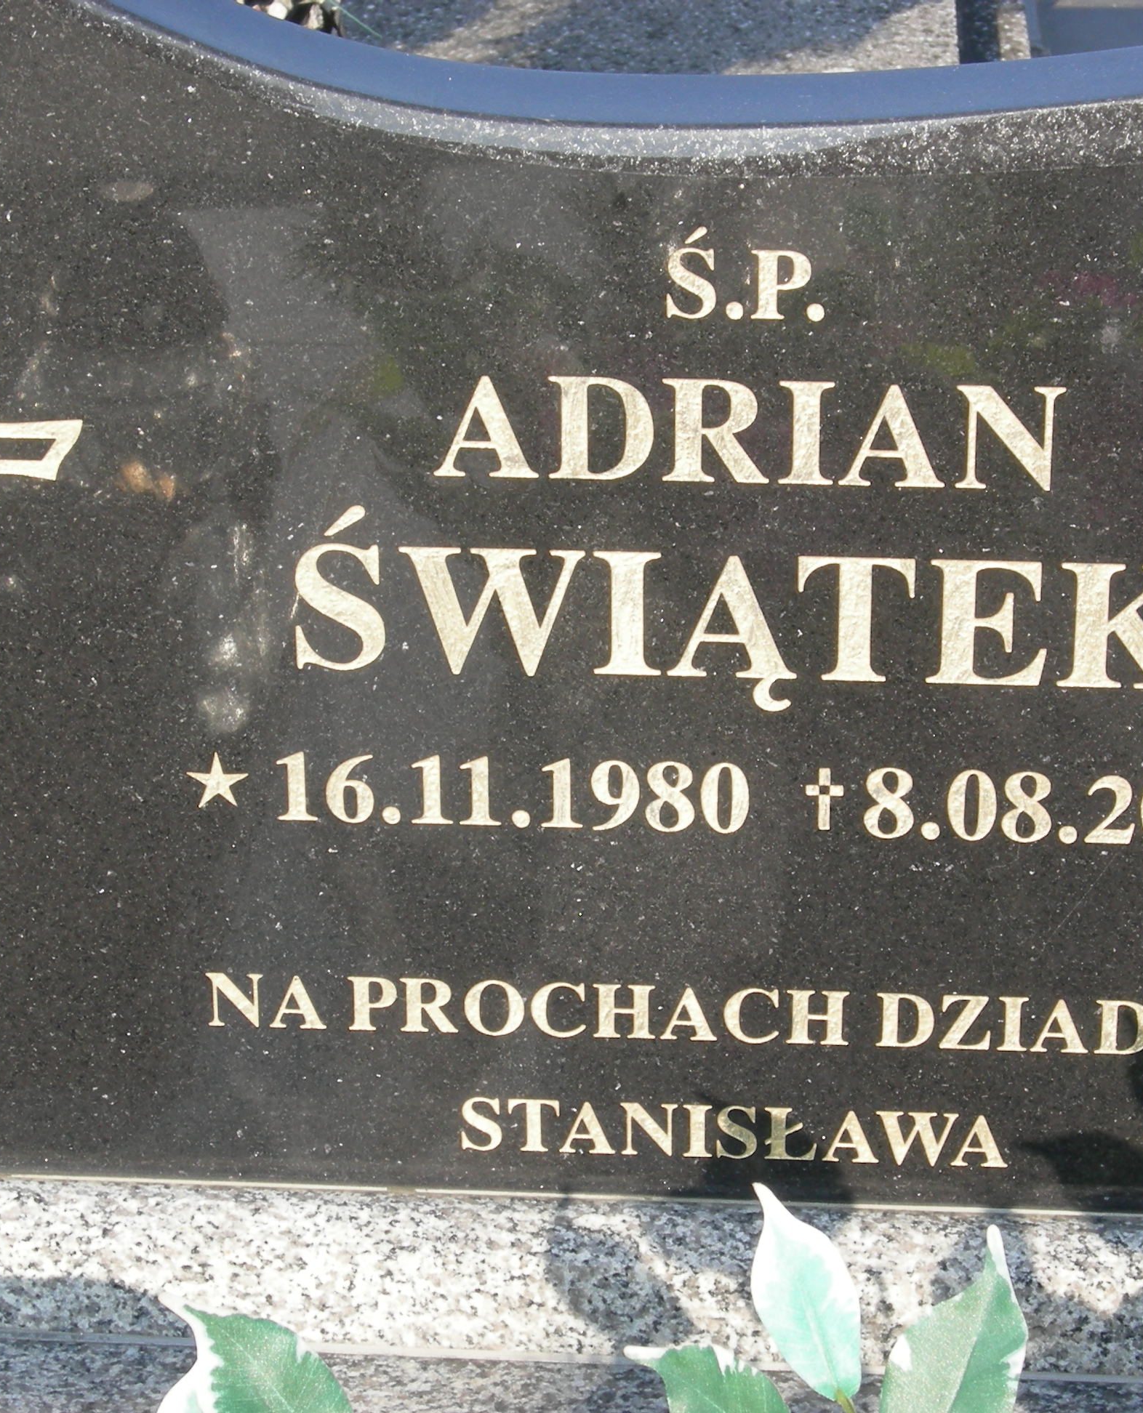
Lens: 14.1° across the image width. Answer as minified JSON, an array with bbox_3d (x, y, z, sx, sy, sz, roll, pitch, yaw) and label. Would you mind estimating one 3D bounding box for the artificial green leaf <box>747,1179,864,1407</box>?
[{"bbox_3d":[0.070,0.175,1.385,0.032,0.070,0.014,-21,1,10],"label":"artificial green leaf"}]

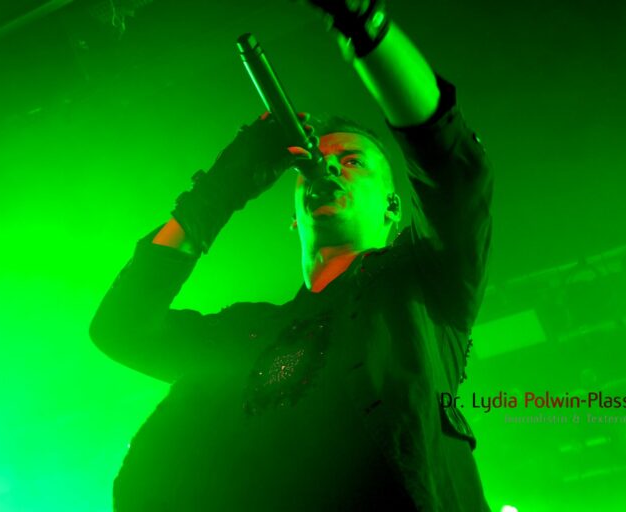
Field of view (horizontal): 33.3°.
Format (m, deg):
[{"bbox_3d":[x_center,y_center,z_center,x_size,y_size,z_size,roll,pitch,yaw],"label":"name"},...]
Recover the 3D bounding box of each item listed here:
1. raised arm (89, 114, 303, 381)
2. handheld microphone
[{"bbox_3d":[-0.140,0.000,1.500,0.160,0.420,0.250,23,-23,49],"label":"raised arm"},{"bbox_3d":[-0.040,-0.204,1.530,0.050,0.260,0.050,-25,7,0],"label":"handheld microphone"}]

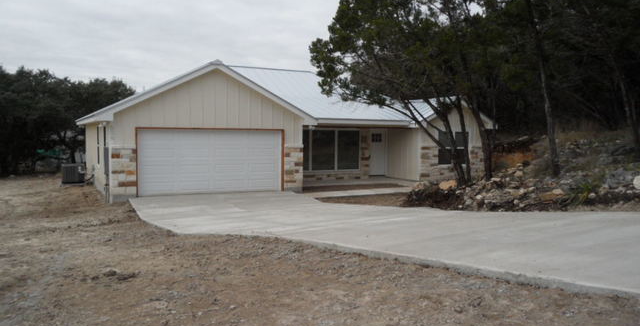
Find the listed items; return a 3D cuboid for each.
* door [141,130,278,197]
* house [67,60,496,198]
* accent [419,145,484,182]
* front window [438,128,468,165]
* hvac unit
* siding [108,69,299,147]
[{"bbox_3d":[-3.527,-0.036,16.720,4.880,2.130,0.100,-1,2,-28],"label":"door"},{"bbox_3d":[-1.331,-1.843,24.171,18.150,5.450,12.150,-1,2,-28],"label":"house"},{"bbox_3d":[6.393,0.024,23.939,4.100,1.590,0.200,-1,2,-28],"label":"accent"},{"bbox_3d":[6.395,-0.711,23.929,1.960,1.580,0.120,-1,2,-28],"label":"front window"},{"bbox_3d":[-10.789,0.464,21.865,0.780,0.900,0.800,-1,2,-28],"label":"hvac unit"},{"bbox_3d":[-3.475,-1.820,16.653,6.490,2.660,0.150,-1,2,-28],"label":"siding"}]

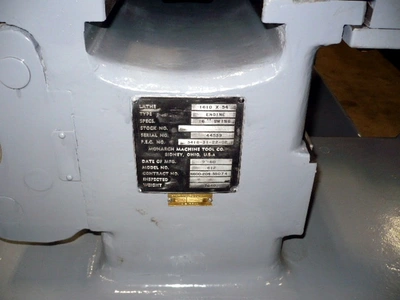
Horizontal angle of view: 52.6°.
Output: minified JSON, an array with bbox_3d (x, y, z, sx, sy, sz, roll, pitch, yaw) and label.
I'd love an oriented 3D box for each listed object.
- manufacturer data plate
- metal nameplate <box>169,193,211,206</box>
[{"bbox_3d":[-0.014,-0.003,0.475,0.125,0.125,0.002,0,26,-1],"label":"manufacturer data plate"},{"bbox_3d":[-0.012,0.062,0.506,0.055,0.019,0.002,0,26,-1],"label":"metal nameplate"}]

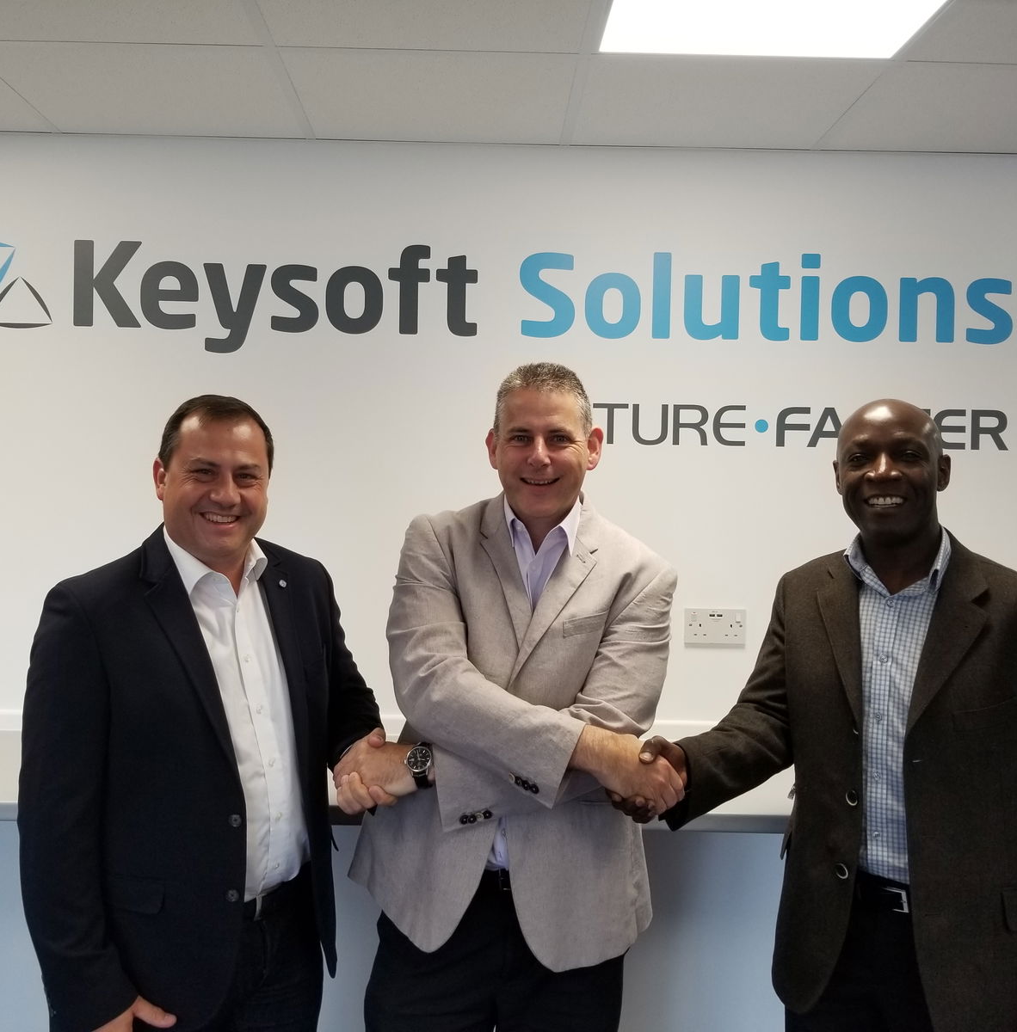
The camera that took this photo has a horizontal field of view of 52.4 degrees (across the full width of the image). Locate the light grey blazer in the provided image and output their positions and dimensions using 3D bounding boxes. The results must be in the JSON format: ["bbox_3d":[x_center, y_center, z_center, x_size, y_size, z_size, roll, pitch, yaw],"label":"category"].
[{"bbox_3d":[0.008,0.330,1.630,0.520,0.735,0.360,1,1,5],"label":"light grey blazer"}]

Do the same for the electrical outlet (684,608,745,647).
[{"bbox_3d":[0.496,0.267,2.484,0.147,0.087,0.013,1,1,-1],"label":"electrical outlet"}]

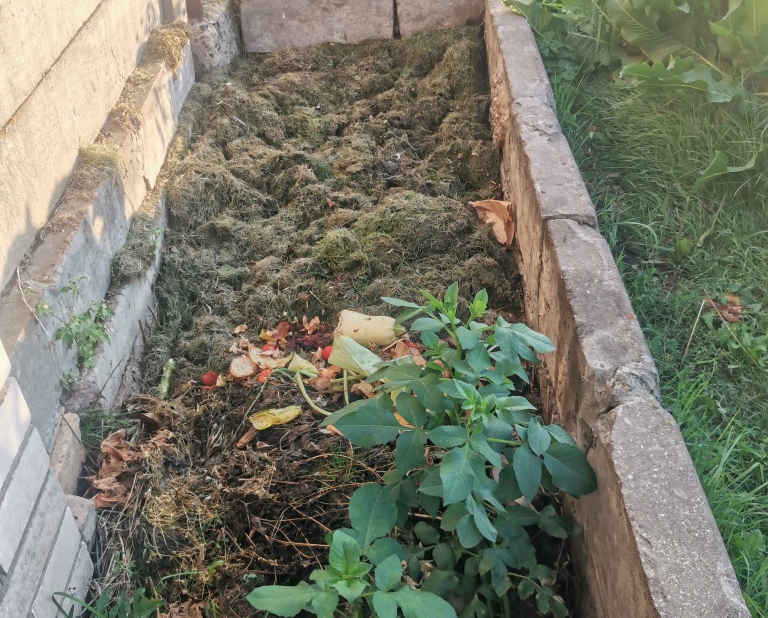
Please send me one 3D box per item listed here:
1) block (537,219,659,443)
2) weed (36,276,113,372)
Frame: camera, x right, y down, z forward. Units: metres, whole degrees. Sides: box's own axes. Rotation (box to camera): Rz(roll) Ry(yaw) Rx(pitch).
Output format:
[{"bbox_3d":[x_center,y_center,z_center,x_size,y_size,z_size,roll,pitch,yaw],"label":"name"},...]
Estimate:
[{"bbox_3d":[0.531,0.088,2.030,0.150,0.340,0.690,1,40,-1],"label":"block"},{"bbox_3d":[-0.786,0.047,1.979,0.140,0.220,0.190,1,40,-1],"label":"weed"}]

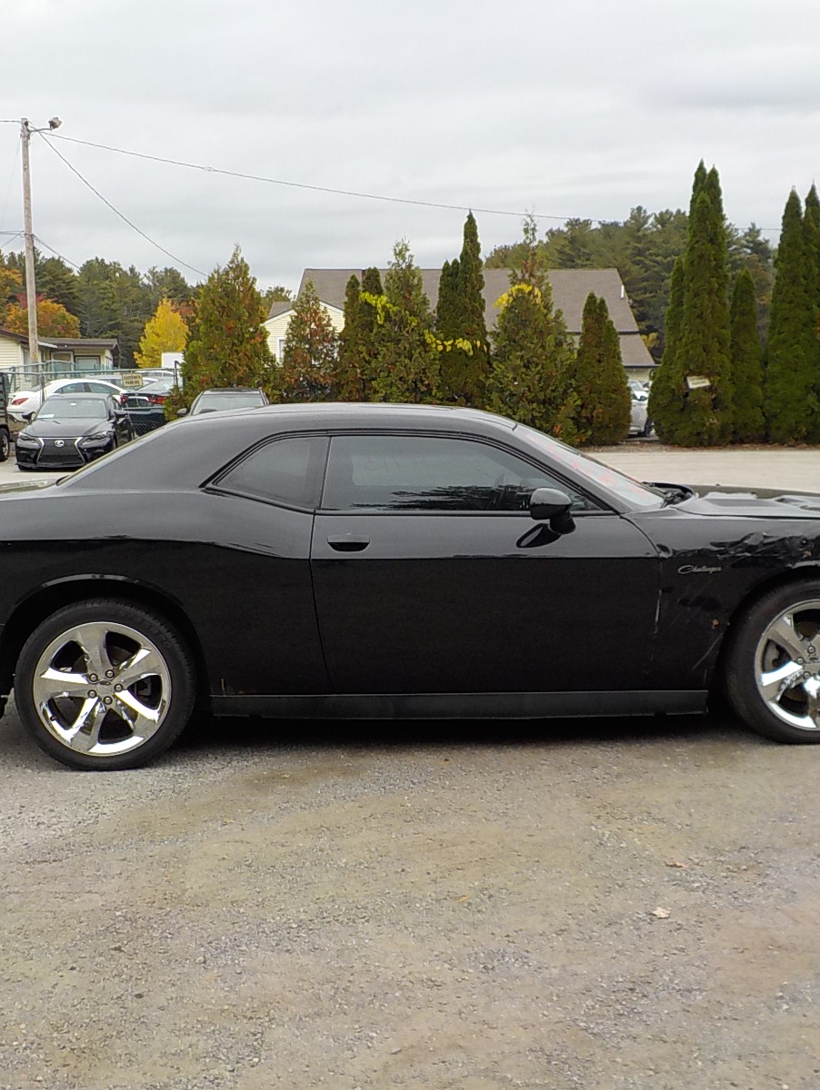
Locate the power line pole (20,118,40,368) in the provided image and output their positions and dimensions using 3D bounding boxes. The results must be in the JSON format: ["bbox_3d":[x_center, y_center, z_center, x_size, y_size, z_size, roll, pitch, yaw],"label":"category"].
[{"bbox_3d":[-10.317,-7.092,34.388,0.280,8.802,0.280,0,7,0],"label":"power line pole"}]

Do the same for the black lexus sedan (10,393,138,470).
[{"bbox_3d":[-6.601,-2.261,25.017,1.810,1.430,4.660,-1,7,-7],"label":"black lexus sedan"}]

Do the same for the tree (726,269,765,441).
[{"bbox_3d":[8.172,-4.618,30.876,1.050,4.237,1.050,0,7,0],"label":"tree"}]

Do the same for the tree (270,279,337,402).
[{"bbox_3d":[-2.668,-4.575,31.672,1.750,4.162,1.750,-1,7,0],"label":"tree"}]

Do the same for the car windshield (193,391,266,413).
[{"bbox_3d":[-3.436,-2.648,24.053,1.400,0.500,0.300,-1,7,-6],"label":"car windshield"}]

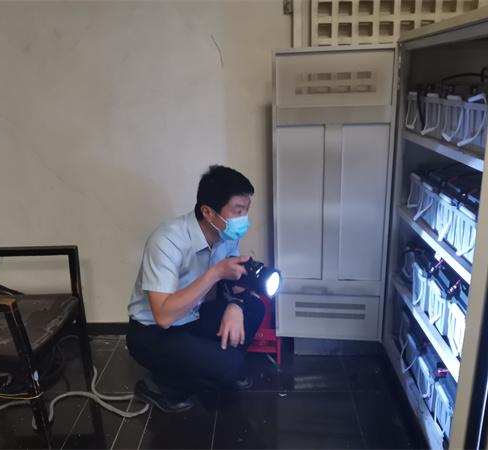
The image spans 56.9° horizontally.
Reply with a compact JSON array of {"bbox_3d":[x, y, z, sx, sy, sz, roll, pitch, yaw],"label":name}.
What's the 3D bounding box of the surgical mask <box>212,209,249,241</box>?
[{"bbox_3d":[-0.042,0.004,1.630,0.120,0.105,0.145,6,18,18],"label":"surgical mask"}]

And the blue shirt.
[{"bbox_3d":[-0.223,0.159,1.690,0.310,0.430,0.440,21,24,21],"label":"blue shirt"}]

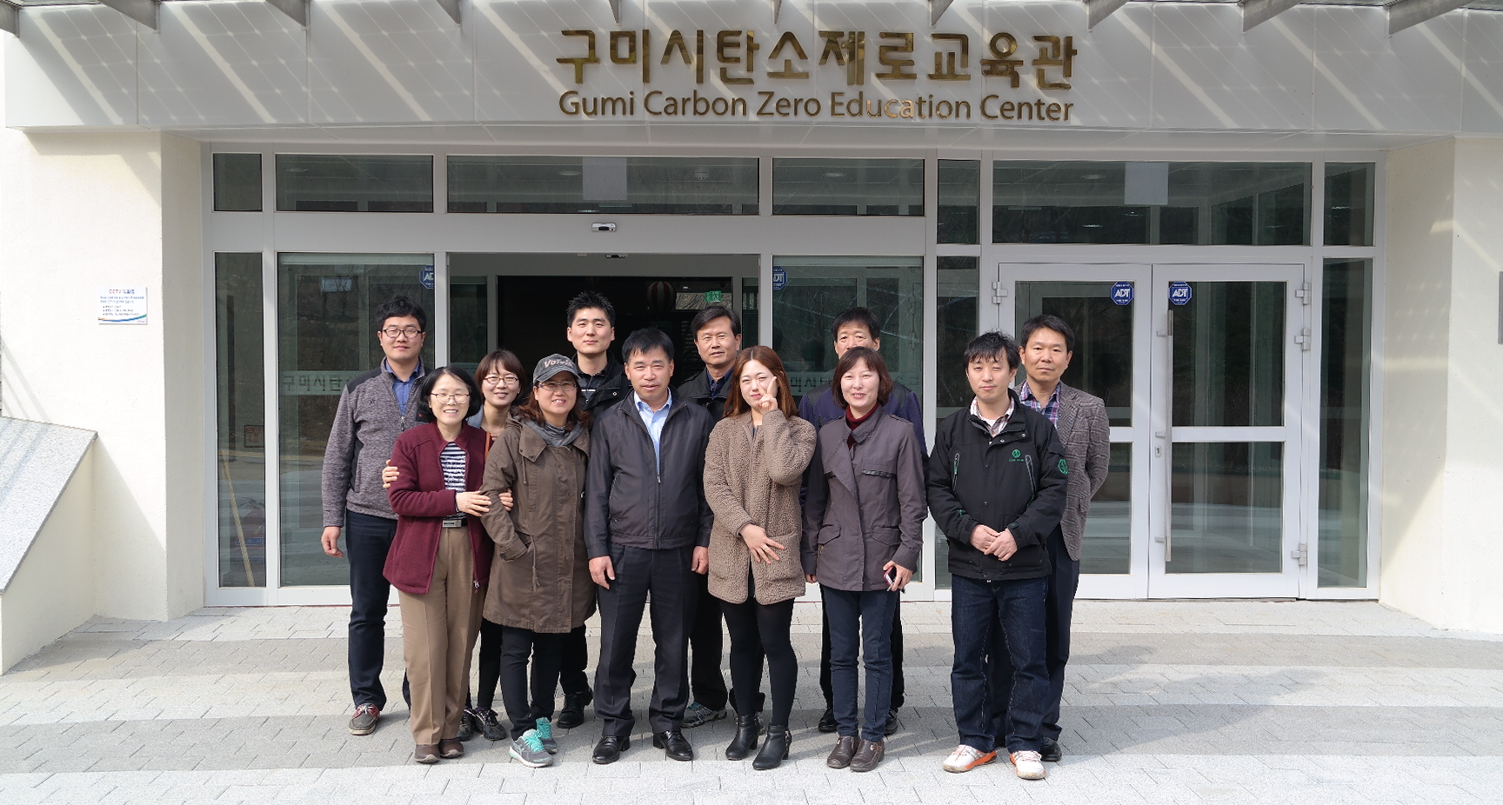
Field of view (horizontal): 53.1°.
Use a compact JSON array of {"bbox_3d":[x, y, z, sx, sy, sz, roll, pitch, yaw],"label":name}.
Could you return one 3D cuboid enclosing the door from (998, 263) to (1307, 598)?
[{"bbox_3d":[2.463,0.183,9.268,1.899,2.064,0.100,0,2,-3],"label":"door"}]

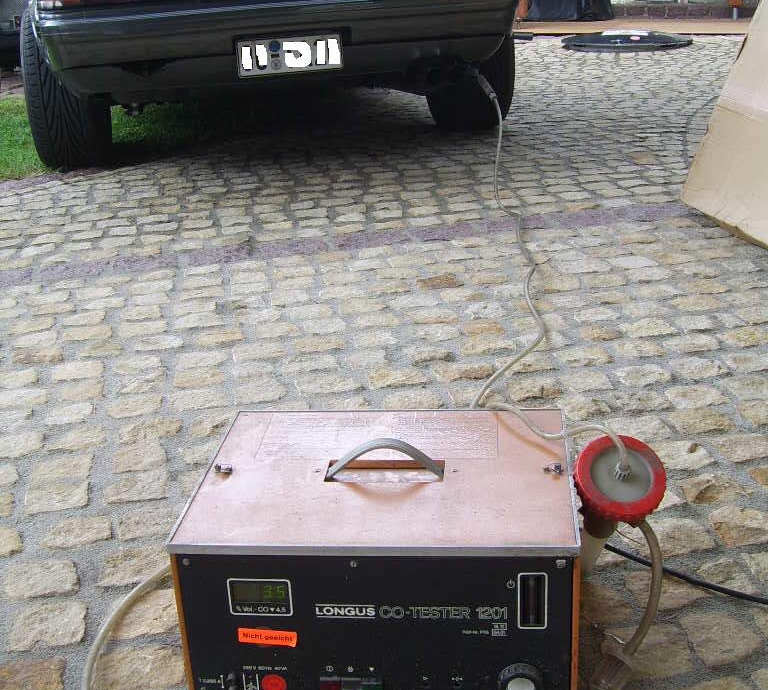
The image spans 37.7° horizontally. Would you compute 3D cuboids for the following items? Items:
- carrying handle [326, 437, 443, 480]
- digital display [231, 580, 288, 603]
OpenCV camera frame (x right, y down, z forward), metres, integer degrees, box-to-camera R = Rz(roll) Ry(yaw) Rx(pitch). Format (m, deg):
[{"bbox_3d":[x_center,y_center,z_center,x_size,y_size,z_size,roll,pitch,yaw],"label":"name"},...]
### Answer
[{"bbox_3d":[0.001,0.123,1.186,0.126,0.045,0.022,-1,22,7],"label":"carrying handle"},{"bbox_3d":[-0.119,0.238,1.082,0.056,0.025,0.008,-1,22,7],"label":"digital display"}]

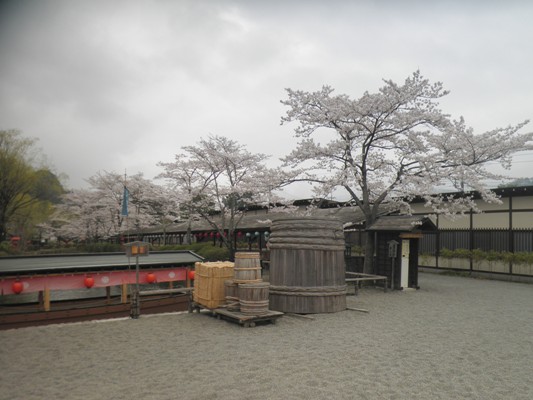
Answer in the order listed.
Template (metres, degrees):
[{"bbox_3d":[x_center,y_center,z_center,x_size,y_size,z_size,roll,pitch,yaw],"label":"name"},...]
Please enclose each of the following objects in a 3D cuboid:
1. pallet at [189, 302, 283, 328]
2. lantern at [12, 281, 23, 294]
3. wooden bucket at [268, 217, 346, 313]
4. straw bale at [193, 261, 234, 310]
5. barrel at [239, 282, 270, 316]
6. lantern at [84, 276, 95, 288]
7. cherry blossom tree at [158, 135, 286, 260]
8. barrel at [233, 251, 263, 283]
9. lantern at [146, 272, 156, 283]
[{"bbox_3d":[-0.645,2.255,8.018,0.934,0.141,1.878,4,-6,-40],"label":"pallet"},{"bbox_3d":[-4.532,1.591,7.297,0.185,0.215,0.185,2,-5,-29],"label":"lantern"},{"bbox_3d":[0.945,1.421,9.164,1.751,1.976,1.751,0,-4,6],"label":"wooden bucket"},{"bbox_3d":[-1.010,1.814,8.694,0.820,0.839,0.800,3,-5,-37],"label":"straw bale"},{"bbox_3d":[-0.224,1.875,7.673,0.596,0.566,0.596,0,-4,0],"label":"barrel"},{"bbox_3d":[-3.482,1.629,7.878,0.185,0.215,0.185,2,-5,-29],"label":"lantern"},{"bbox_3d":[-2.335,-0.072,21.504,6.853,6.797,6.511,0,-4,-6],"label":"cherry blossom tree"},{"bbox_3d":[-0.363,1.327,7.934,0.561,0.565,0.561,0,-4,-3],"label":"barrel"},{"bbox_3d":[-2.430,1.651,8.462,0.185,0.215,0.185,2,-5,-29],"label":"lantern"}]

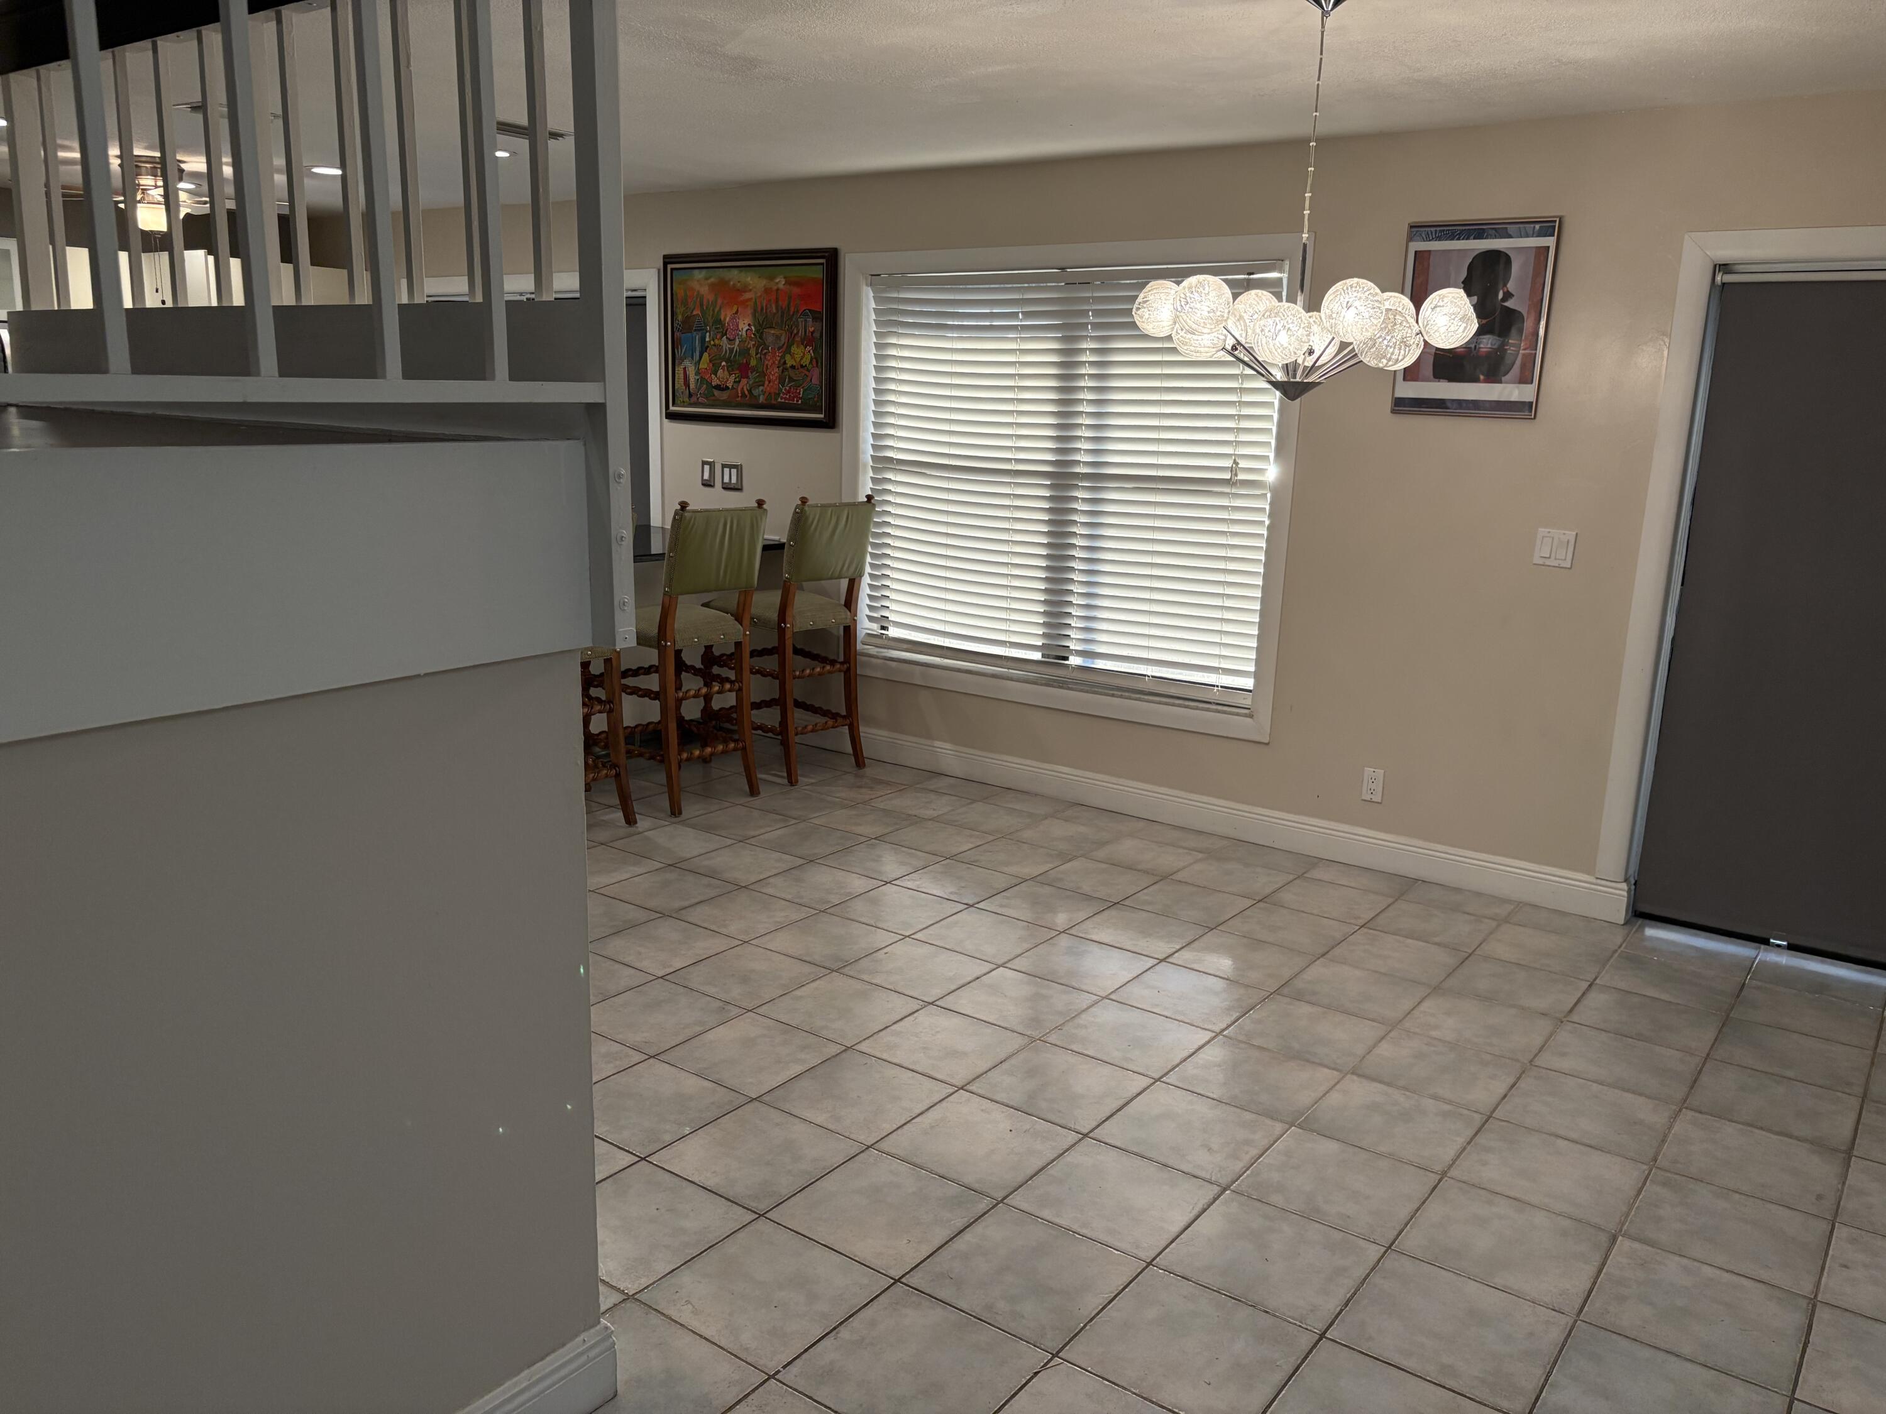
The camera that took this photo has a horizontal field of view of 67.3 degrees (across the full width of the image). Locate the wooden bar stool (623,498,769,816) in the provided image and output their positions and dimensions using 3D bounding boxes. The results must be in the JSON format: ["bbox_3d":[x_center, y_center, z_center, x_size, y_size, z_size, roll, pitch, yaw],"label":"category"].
[{"bbox_3d":[-1.032,-0.229,5.485,0.590,1.170,0.515,12,16,39],"label":"wooden bar stool"}]

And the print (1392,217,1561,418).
[{"bbox_3d":[1.676,-1.224,4.477,0.458,0.600,0.025,11,15,35],"label":"print"}]

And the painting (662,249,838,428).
[{"bbox_3d":[-0.856,-1.628,6.272,1.036,0.735,0.040,11,15,35],"label":"painting"}]

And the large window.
[{"bbox_3d":[0.422,-0.880,5.535,1.856,1.590,0.100,11,15,35],"label":"large window"}]

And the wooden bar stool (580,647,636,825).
[{"bbox_3d":[-1.429,-0.152,5.069,0.590,1.170,0.515,13,16,41],"label":"wooden bar stool"}]

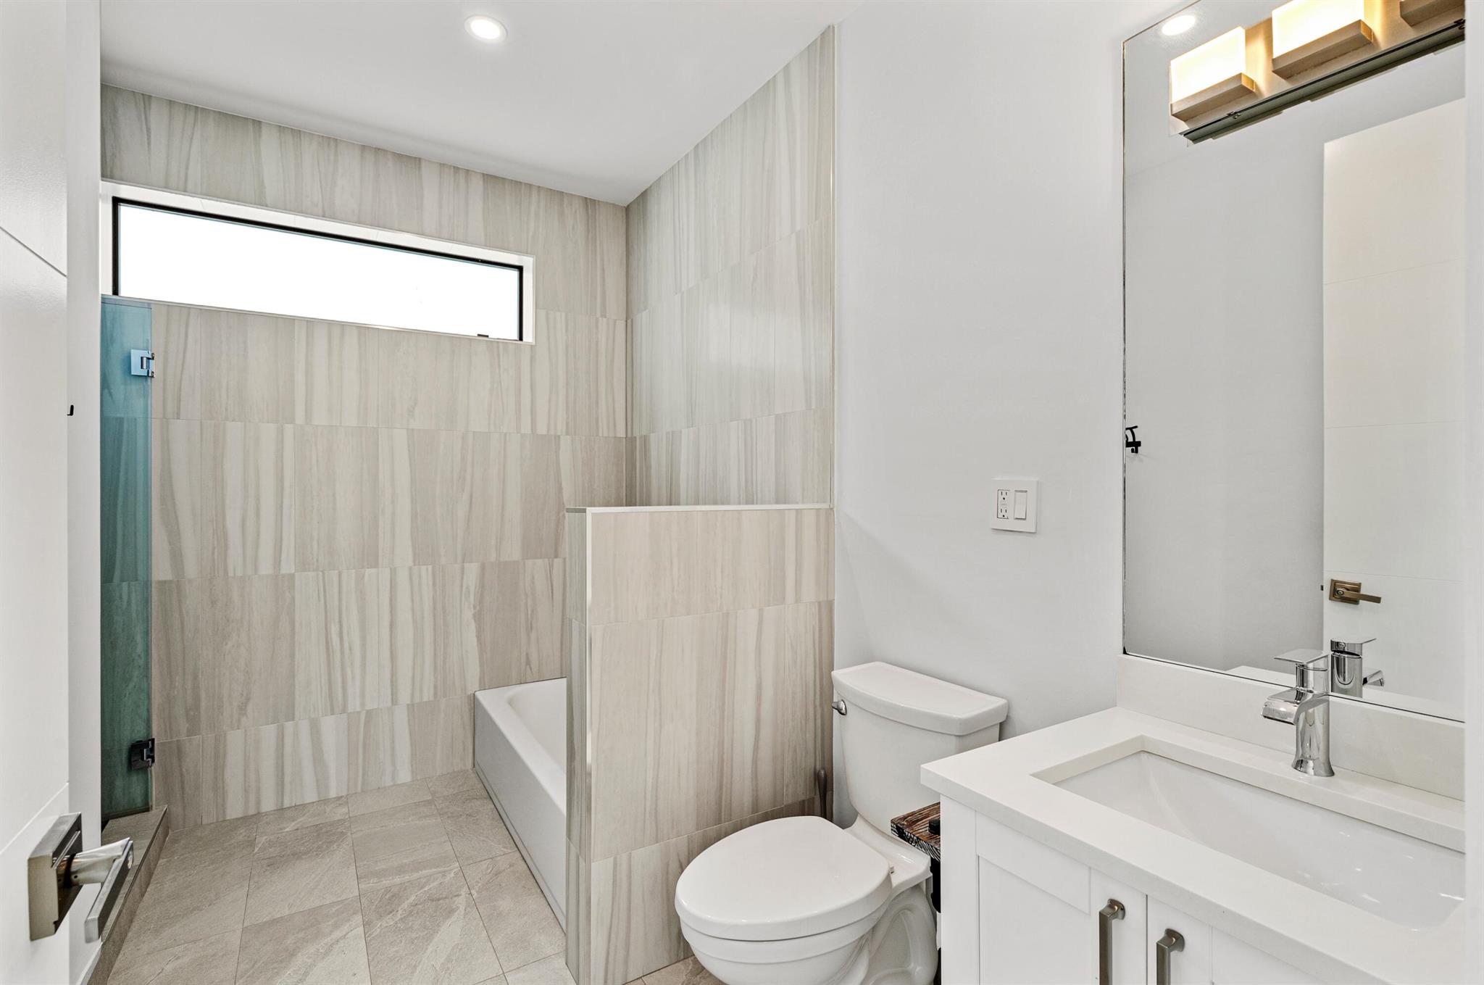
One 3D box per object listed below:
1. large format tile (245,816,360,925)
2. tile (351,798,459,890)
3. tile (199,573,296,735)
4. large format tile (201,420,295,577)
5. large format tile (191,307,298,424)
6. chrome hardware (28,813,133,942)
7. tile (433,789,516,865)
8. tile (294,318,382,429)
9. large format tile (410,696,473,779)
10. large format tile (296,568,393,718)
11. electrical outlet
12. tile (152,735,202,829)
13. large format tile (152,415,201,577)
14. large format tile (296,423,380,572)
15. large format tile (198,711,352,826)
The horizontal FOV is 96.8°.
[{"bbox_3d":[-1.503,1.284,2.262,0.296,0.012,0.595,0,0,-33],"label":"large format tile"},{"bbox_3d":[-1.257,1.293,2.436,0.302,0.010,0.605,0,0,-33],"label":"tile"},{"bbox_3d":[-1.961,0.634,2.627,0.300,0.608,0.010,0,0,-30],"label":"tile"},{"bbox_3d":[-1.961,0.028,2.627,0.300,0.605,0.010,0,0,-30],"label":"large format tile"},{"bbox_3d":[-1.961,-0.494,2.627,0.300,0.440,0.010,0,0,-30],"label":"large format tile"},{"bbox_3d":[-0.561,0.330,0.557,0.054,0.068,0.117,0,0,-30],"label":"chrome hardware"},{"bbox_3d":[-1.041,1.285,2.560,0.202,0.012,0.605,0,0,-33],"label":"tile"},{"bbox_3d":[-1.703,-0.494,2.779,0.300,0.440,0.010,0,0,-30],"label":"tile"},{"bbox_3d":[-1.359,1.110,2.998,0.260,0.345,0.012,0,0,-33],"label":"large format tile"},{"bbox_3d":[-1.682,0.632,2.791,0.348,0.610,0.012,0,0,-33],"label":"large format tile"},{"bbox_3d":[0.632,0.031,1.537,0.010,0.119,0.117,0,0,-33],"label":"electrical outlet"},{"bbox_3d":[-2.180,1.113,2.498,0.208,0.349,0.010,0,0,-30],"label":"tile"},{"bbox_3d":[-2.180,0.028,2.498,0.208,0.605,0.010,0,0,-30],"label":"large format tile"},{"bbox_3d":[-1.702,0.023,2.779,0.304,0.610,0.012,0,0,-33],"label":"large format tile"},{"bbox_3d":[-1.877,1.109,2.664,0.488,0.345,0.012,0,0,-33],"label":"large format tile"}]

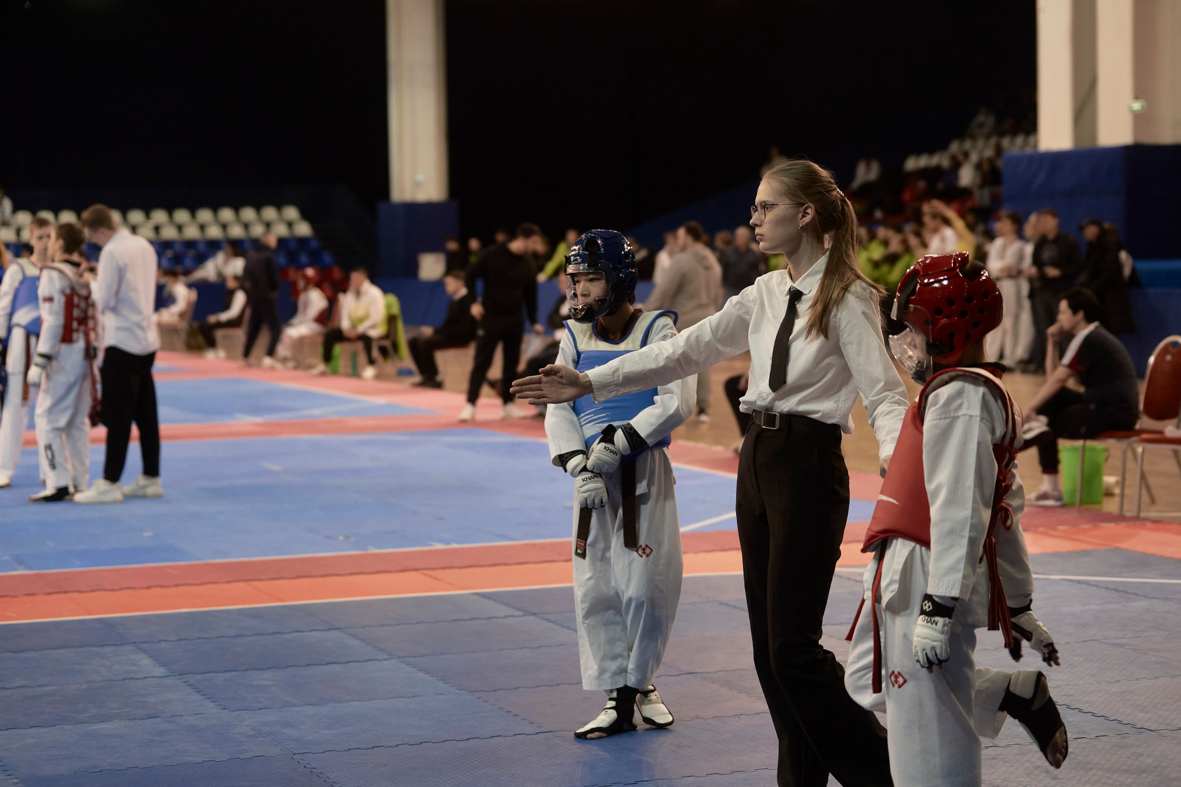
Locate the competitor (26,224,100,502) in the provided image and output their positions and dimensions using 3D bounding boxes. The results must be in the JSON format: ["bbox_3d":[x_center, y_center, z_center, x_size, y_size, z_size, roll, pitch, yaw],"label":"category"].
[{"bbox_3d":[-3.135,-0.192,13.650,0.400,1.639,0.470,2,4,31],"label":"competitor"}]

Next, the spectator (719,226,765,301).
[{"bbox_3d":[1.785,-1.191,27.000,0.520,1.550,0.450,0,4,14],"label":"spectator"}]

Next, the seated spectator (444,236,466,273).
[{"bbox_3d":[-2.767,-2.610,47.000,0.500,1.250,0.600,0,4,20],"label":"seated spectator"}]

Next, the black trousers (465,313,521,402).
[{"bbox_3d":[-0.848,-0.300,20.200,0.480,0.787,0.300,-1,4,-20],"label":"black trousers"}]

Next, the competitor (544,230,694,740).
[{"bbox_3d":[0.091,0.256,6.970,0.460,1.510,0.360,0,4,12],"label":"competitor"}]

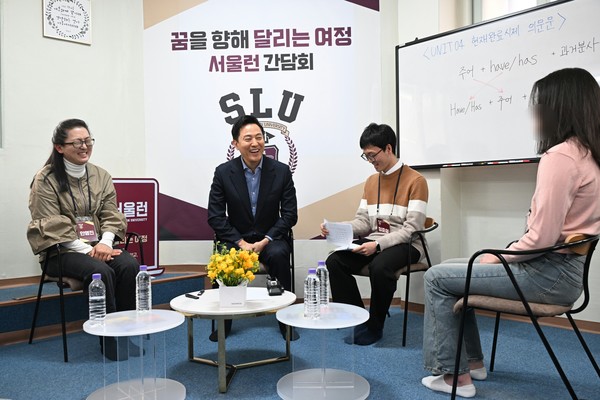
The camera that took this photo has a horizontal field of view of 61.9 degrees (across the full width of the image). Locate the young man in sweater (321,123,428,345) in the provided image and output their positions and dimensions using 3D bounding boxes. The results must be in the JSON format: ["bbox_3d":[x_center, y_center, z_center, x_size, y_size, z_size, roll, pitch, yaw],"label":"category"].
[{"bbox_3d":[0.517,0.177,2.990,0.520,1.270,0.680,-1,0,45],"label":"young man in sweater"}]

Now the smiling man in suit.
[{"bbox_3d":[-0.292,0.147,3.130,0.560,1.350,0.640,-1,0,-3],"label":"smiling man in suit"}]

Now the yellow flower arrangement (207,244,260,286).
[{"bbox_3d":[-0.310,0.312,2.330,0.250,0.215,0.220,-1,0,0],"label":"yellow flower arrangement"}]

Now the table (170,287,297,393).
[{"bbox_3d":[-0.322,0.655,2.440,0.600,0.335,0.600,-1,0,0],"label":"table"}]

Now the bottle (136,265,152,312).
[{"bbox_3d":[-0.685,0.393,2.200,0.066,0.205,0.066,-1,0,0],"label":"bottle"}]

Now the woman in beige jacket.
[{"bbox_3d":[-1.170,0.184,2.850,0.560,1.305,0.690,-1,0,-44],"label":"woman in beige jacket"}]

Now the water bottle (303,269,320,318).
[{"bbox_3d":[0.052,0.390,2.090,0.066,0.205,0.066,-1,0,0],"label":"water bottle"}]

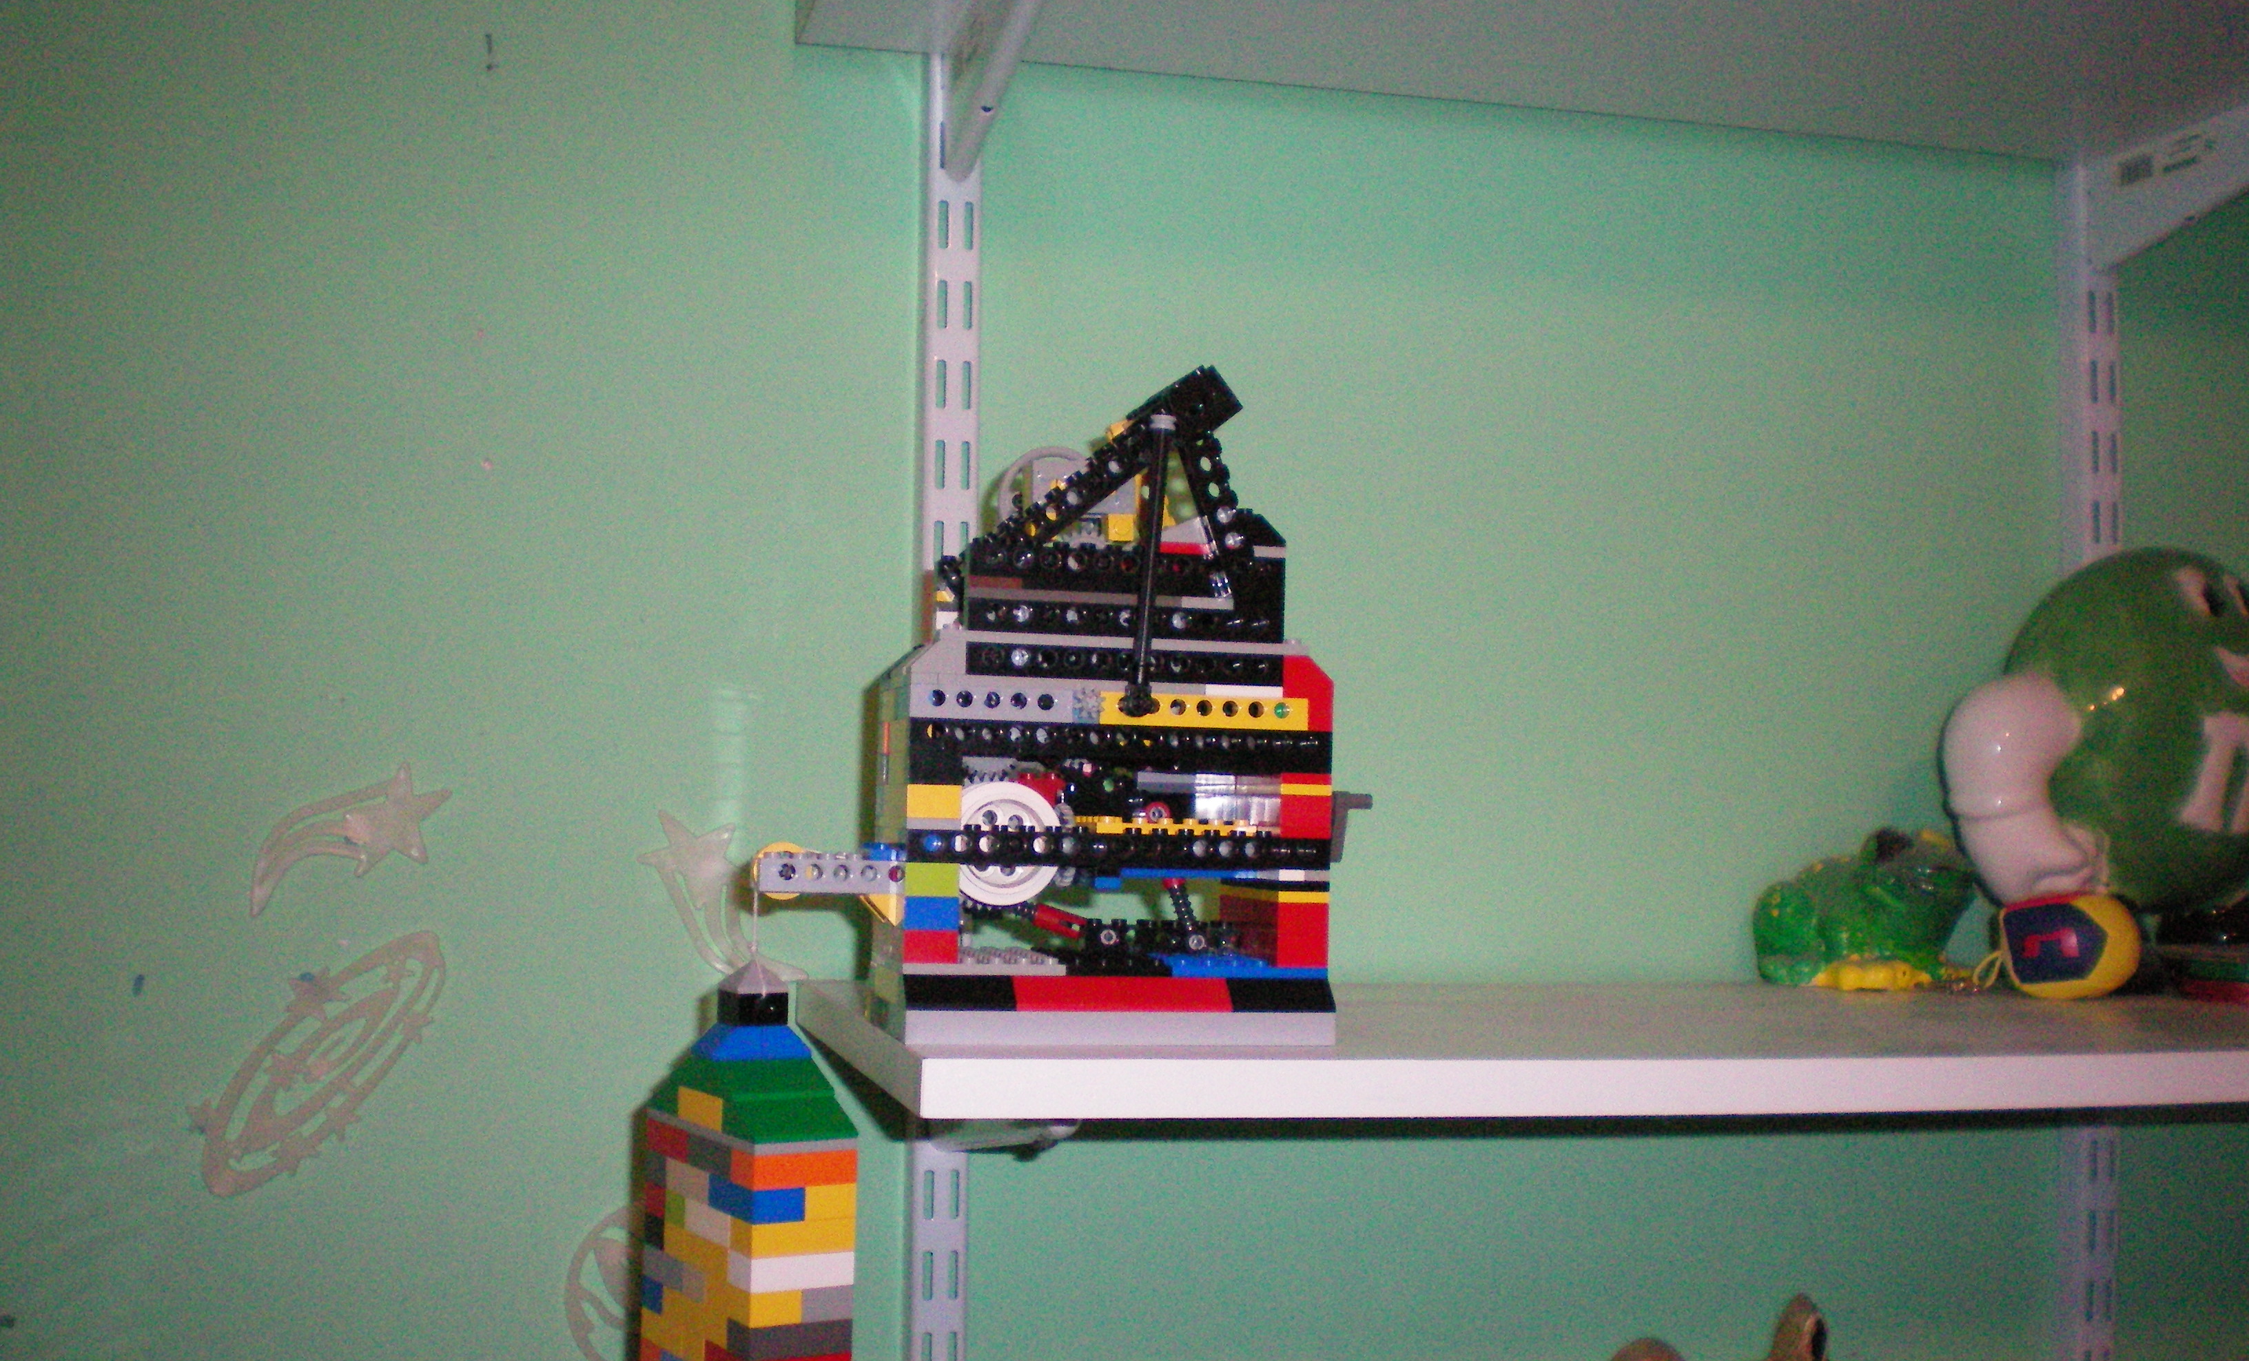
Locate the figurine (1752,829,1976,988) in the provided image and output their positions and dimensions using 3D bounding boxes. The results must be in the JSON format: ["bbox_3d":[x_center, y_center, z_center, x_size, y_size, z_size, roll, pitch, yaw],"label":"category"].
[{"bbox_3d":[0.305,0.094,1.016,0.086,0.066,0.062,-1,-4,40],"label":"figurine"}]

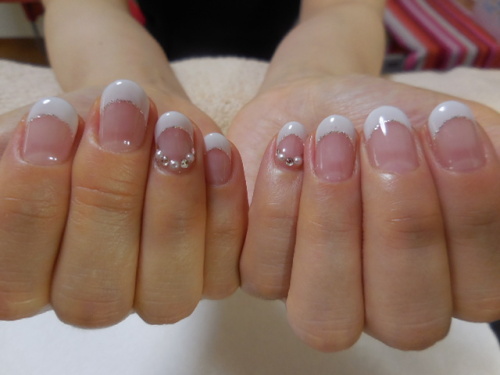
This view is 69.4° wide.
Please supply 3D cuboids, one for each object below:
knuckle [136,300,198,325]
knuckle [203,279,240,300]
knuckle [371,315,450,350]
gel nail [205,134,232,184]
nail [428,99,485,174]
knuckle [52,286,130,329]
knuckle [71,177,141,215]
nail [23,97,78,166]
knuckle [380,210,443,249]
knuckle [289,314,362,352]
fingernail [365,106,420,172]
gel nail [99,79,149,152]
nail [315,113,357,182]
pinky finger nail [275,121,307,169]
[{"bbox_3d":[-0.020,0.031,0.090,0.015,0.007,0.009,3,0,-7],"label":"knuckle"},{"bbox_3d":[-0.008,0.028,0.100,0.010,0.006,0.008,1,6,6],"label":"knuckle"},{"bbox_3d":[0.039,0.036,0.090,0.018,0.009,0.010,-5,-1,13],"label":"knuckle"},{"bbox_3d":[-0.010,-0.008,0.107,0.009,0.016,0.004,-4,-13,13],"label":"gel nail"},{"bbox_3d":[0.054,-0.013,0.094,0.012,0.020,0.004,-8,-14,20],"label":"nail"},{"bbox_3d":[-0.039,0.030,0.090,0.018,0.010,0.010,6,-1,-12],"label":"knuckle"},{"bbox_3d":[-0.035,0.002,0.089,0.016,0.010,0.008,7,-9,-12],"label":"knuckle"},{"bbox_3d":[-0.050,-0.014,0.091,0.012,0.019,0.004,3,-14,-21],"label":"nail"},{"bbox_3d":[0.040,0.010,0.090,0.015,0.009,0.008,-6,-5,12],"label":"knuckle"},{"bbox_3d":[0.018,0.035,0.089,0.017,0.009,0.010,2,0,7],"label":"knuckle"},{"bbox_3d":[0.035,-0.011,0.090,0.012,0.017,0.004,-8,-14,18],"label":"fingernail"},{"bbox_3d":[-0.032,-0.018,0.092,0.012,0.021,0.004,0,-13,-12],"label":"gel nail"},{"bbox_3d":[0.021,-0.010,0.091,0.011,0.018,0.004,0,-12,9],"label":"nail"},{"bbox_3d":[0.012,-0.012,0.101,0.009,0.014,0.004,6,-13,-10],"label":"pinky finger nail"}]

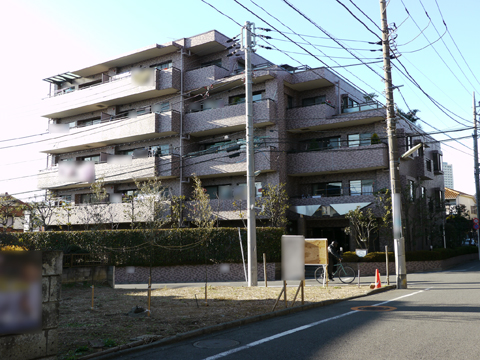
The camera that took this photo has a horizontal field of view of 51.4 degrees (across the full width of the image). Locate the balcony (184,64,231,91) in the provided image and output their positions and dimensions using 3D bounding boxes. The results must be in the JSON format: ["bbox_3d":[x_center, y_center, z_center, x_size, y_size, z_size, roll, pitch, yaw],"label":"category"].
[{"bbox_3d":[-2.142,-6.370,32.395,2.500,1.250,1.500,-5,-9,31],"label":"balcony"}]

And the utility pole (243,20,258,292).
[{"bbox_3d":[0.411,-1.132,19.379,0.550,10.350,0.450,0,-7,0],"label":"utility pole"}]

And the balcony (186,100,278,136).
[{"bbox_3d":[-0.656,-3.803,31.937,6.520,1.400,1.100,-5,-8,34],"label":"balcony"}]

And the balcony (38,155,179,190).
[{"bbox_3d":[-9.406,-0.342,34.842,12.300,1.300,1.600,-5,-9,31],"label":"balcony"}]

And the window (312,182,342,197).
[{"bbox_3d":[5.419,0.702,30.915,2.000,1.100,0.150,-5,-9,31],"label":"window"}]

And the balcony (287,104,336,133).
[{"bbox_3d":[4.552,-3.850,31.824,2.700,1.380,1.400,-5,-8,34],"label":"balcony"}]

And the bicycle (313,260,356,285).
[{"bbox_3d":[3.734,3.591,19.645,1.660,1.000,0.500,1,-8,-11],"label":"bicycle"}]

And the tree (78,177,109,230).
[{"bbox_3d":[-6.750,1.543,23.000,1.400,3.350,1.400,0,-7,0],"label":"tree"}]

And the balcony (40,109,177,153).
[{"bbox_3d":[-9.684,-3.279,36.130,13.350,1.400,1.350,-5,-8,34],"label":"balcony"}]

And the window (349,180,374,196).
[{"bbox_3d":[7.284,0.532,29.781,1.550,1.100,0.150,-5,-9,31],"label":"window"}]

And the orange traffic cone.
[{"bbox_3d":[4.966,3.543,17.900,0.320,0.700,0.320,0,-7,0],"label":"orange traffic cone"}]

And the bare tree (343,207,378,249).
[{"bbox_3d":[6.133,2.575,25.200,1.700,2.550,1.600,0,-7,0],"label":"bare tree"}]

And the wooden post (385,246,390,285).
[{"bbox_3d":[5.638,3.250,19.066,0.100,1.500,0.100,0,-7,0],"label":"wooden post"}]

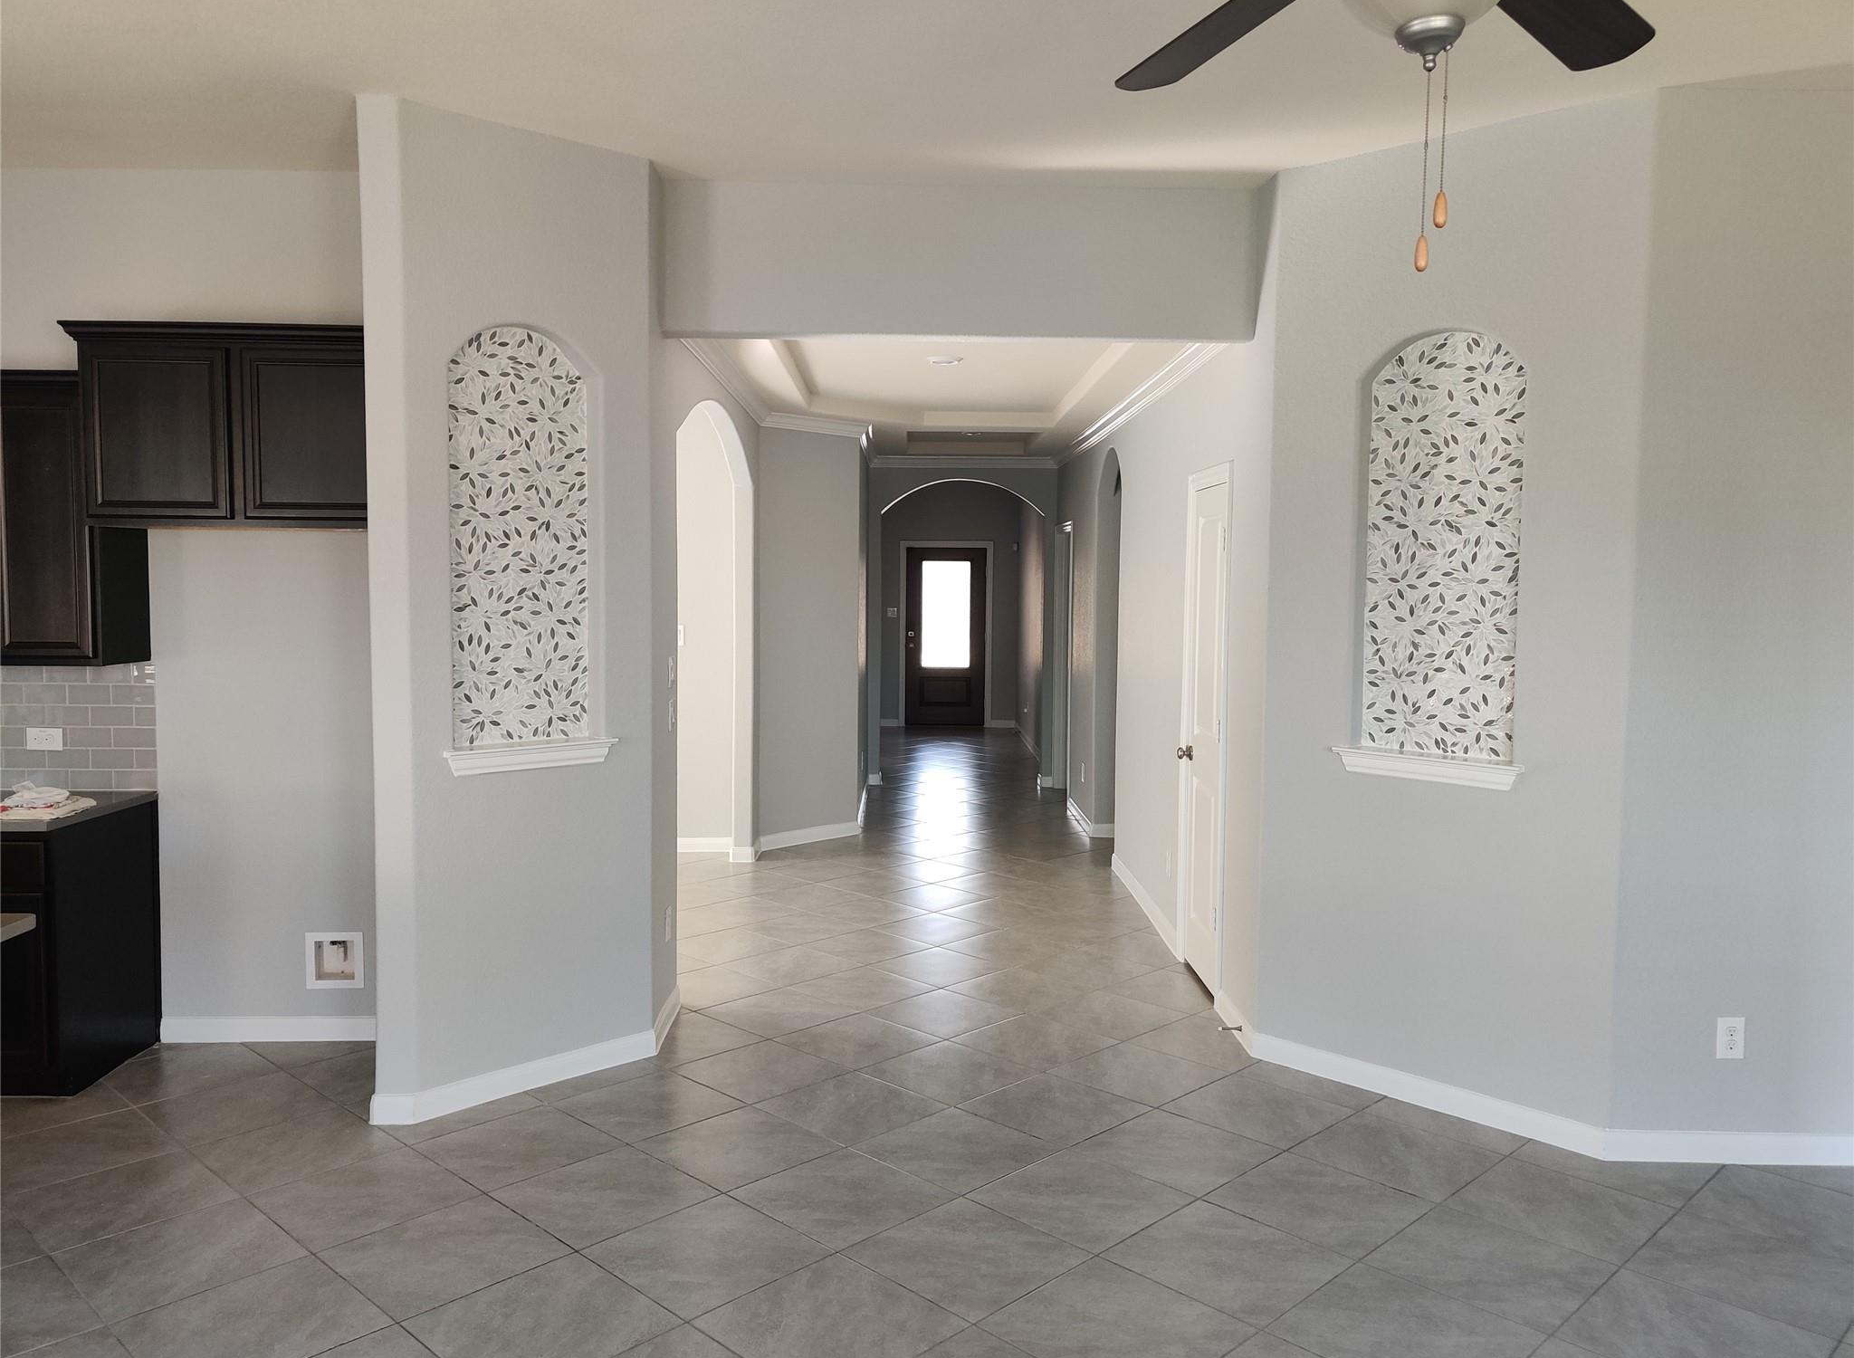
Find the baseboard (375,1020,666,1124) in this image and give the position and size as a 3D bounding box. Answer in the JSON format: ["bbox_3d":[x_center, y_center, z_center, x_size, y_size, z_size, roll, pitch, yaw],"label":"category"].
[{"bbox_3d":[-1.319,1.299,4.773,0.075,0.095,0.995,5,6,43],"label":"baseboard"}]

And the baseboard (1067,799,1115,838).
[{"bbox_3d":[1.143,0.958,9.966,0.180,0.092,1.050,1,4,-1],"label":"baseboard"}]

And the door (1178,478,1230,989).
[{"bbox_3d":[1.160,0.226,6.003,0.050,2.080,0.680,1,4,-1],"label":"door"}]

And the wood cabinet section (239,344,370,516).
[{"bbox_3d":[-1.990,-0.822,4.879,0.458,0.573,0.397,1,4,-1],"label":"wood cabinet section"}]

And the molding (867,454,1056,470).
[{"bbox_3d":[0.310,-1.735,11.592,1.470,0.100,0.080,1,4,-1],"label":"molding"}]

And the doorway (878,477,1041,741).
[{"bbox_3d":[0.283,-0.373,11.789,1.320,2.470,0.200,1,4,-1],"label":"doorway"}]

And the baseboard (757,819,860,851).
[{"bbox_3d":[-0.731,0.992,9.178,0.020,0.093,0.880,4,6,42],"label":"baseboard"}]

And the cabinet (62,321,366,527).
[{"bbox_3d":[-2.244,-0.814,4.790,0.990,0.625,0.460,1,4,-1],"label":"cabinet"}]

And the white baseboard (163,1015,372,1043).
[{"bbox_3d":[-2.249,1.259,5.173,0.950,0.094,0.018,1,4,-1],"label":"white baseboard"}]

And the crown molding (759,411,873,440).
[{"bbox_3d":[-0.654,-1.569,8.973,0.080,0.100,0.910,4,6,42],"label":"crown molding"}]

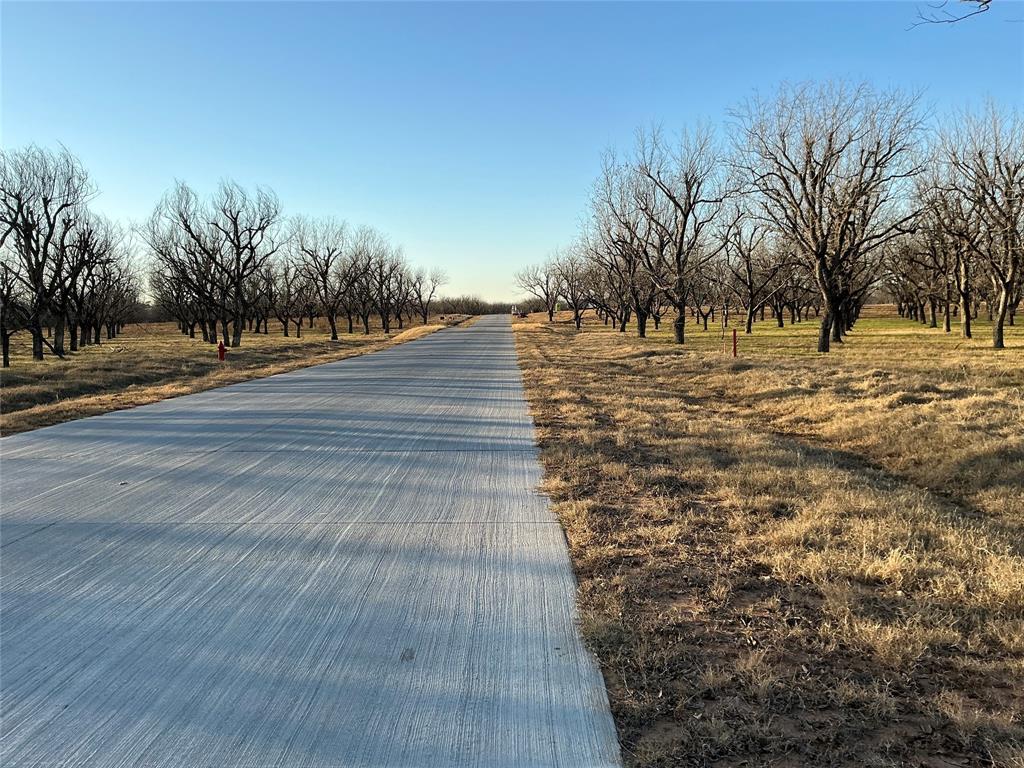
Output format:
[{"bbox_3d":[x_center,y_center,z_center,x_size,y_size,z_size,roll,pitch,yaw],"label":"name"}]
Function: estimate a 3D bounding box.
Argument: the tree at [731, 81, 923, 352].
[{"bbox_3d":[12.360,-6.530,32.550,7.500,10.500,7.300,1,5,21],"label":"tree"}]

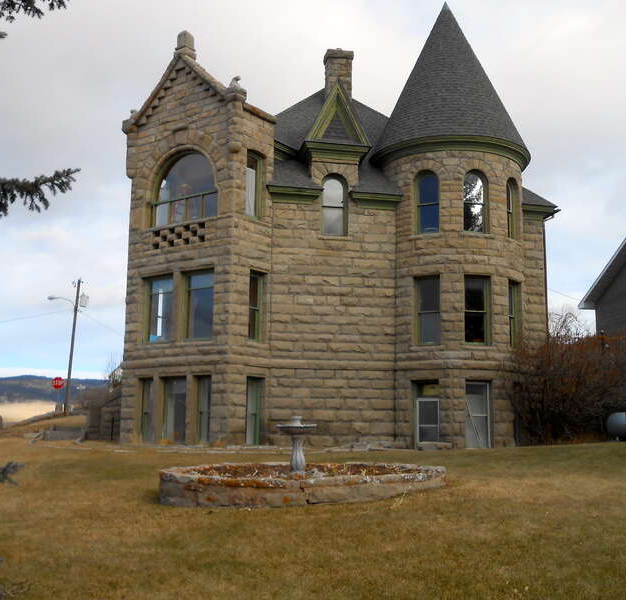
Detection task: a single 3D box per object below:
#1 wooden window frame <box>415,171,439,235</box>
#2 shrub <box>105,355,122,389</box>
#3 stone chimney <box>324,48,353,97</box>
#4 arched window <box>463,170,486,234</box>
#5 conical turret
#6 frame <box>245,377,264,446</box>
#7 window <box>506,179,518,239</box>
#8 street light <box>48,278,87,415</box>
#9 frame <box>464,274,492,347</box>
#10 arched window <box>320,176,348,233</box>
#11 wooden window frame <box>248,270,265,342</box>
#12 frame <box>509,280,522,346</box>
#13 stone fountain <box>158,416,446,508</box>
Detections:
[{"bbox_3d":[3.849,-3.289,26.522,0.880,2.108,0.200,-5,-10,32],"label":"wooden window frame"},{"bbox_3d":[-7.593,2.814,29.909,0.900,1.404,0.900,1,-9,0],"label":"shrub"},{"bbox_3d":[1.080,-9.373,32.645,1.080,2.113,1.000,3,-9,-11],"label":"stone chimney"},{"bbox_3d":[5.470,-3.295,26.236,0.880,2.103,0.200,2,-9,-12],"label":"arched window"},{"bbox_3d":[4.977,-7.858,28.965,5.690,6.649,5.690,1,-9,0],"label":"conical turret"},{"bbox_3d":[-1.798,3.421,24.158,0.160,2.070,0.920,-6,-11,38],"label":"frame"},{"bbox_3d":[6.790,-3.142,27.082,0.200,2.096,0.880,-6,-11,35],"label":"window"},{"bbox_3d":[-14.996,2.840,48.000,2.300,8.350,0.700,1,-9,0],"label":"street light"},{"bbox_3d":[5.314,0.308,25.463,0.950,2.276,0.160,3,-9,-11],"label":"frame"},{"bbox_3d":[0.741,-3.253,27.069,0.930,2.079,0.200,2,-9,-11],"label":"arched window"},{"bbox_3d":[-1.788,0.214,24.863,0.160,2.238,0.920,-6,-11,38],"label":"wooden window frame"},{"bbox_3d":[6.759,0.423,26.524,0.200,2.300,0.920,-6,-11,35],"label":"frame"},{"bbox_3d":[-0.188,2.597,13.075,4.750,1.300,4.750,1,-9,0],"label":"stone fountain"}]

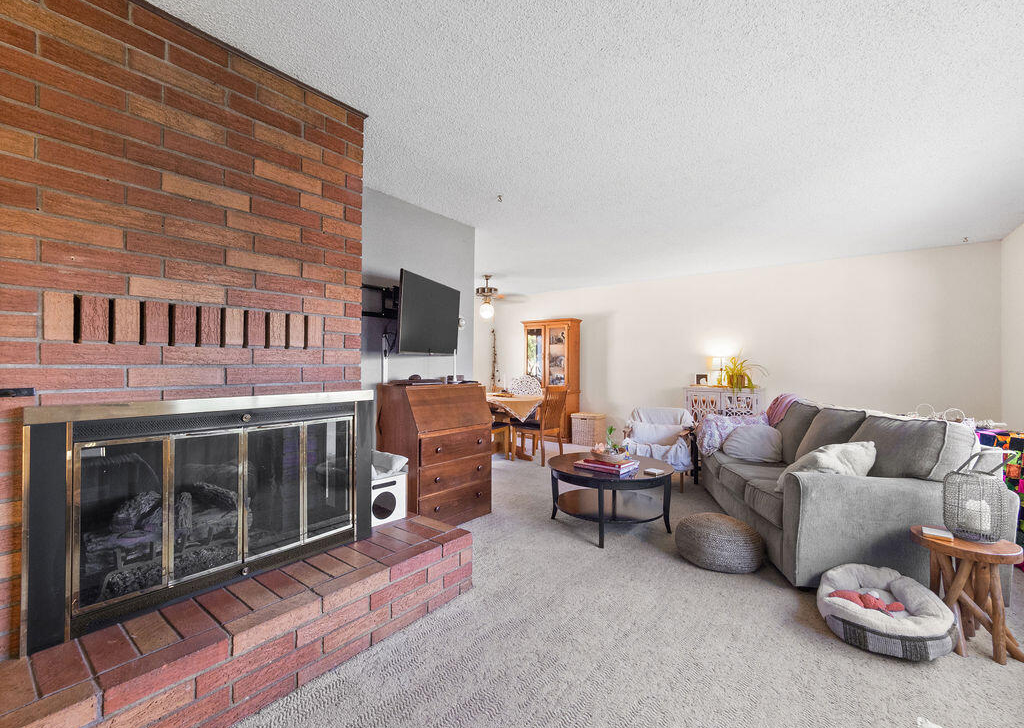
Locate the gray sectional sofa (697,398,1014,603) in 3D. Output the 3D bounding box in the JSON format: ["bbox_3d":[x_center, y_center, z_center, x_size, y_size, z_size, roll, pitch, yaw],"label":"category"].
[{"bbox_3d":[2.181,0.756,3.084,0.980,0.890,1.960,0,0,11],"label":"gray sectional sofa"}]

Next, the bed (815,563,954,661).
[{"bbox_3d":[1.680,1.112,1.891,0.540,0.170,0.440,0,0,-40],"label":"bed"}]

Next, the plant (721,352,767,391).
[{"bbox_3d":[2.955,0.109,5.264,0.550,0.480,0.480,0,0,36],"label":"plant"}]

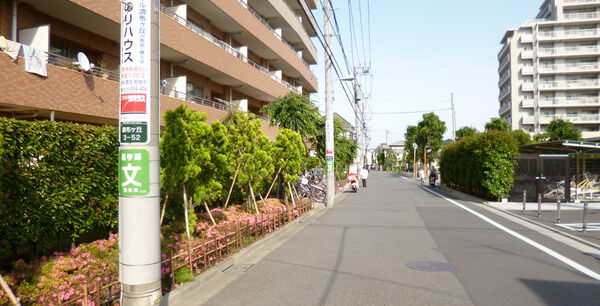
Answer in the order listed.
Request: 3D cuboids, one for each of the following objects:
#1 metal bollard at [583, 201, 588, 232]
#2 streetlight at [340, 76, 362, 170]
[{"bbox_3d":[6.310,1.430,9.200,0.090,0.670,0.090,0,-2,0],"label":"metal bollard"},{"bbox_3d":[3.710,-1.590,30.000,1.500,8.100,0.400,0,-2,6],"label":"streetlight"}]

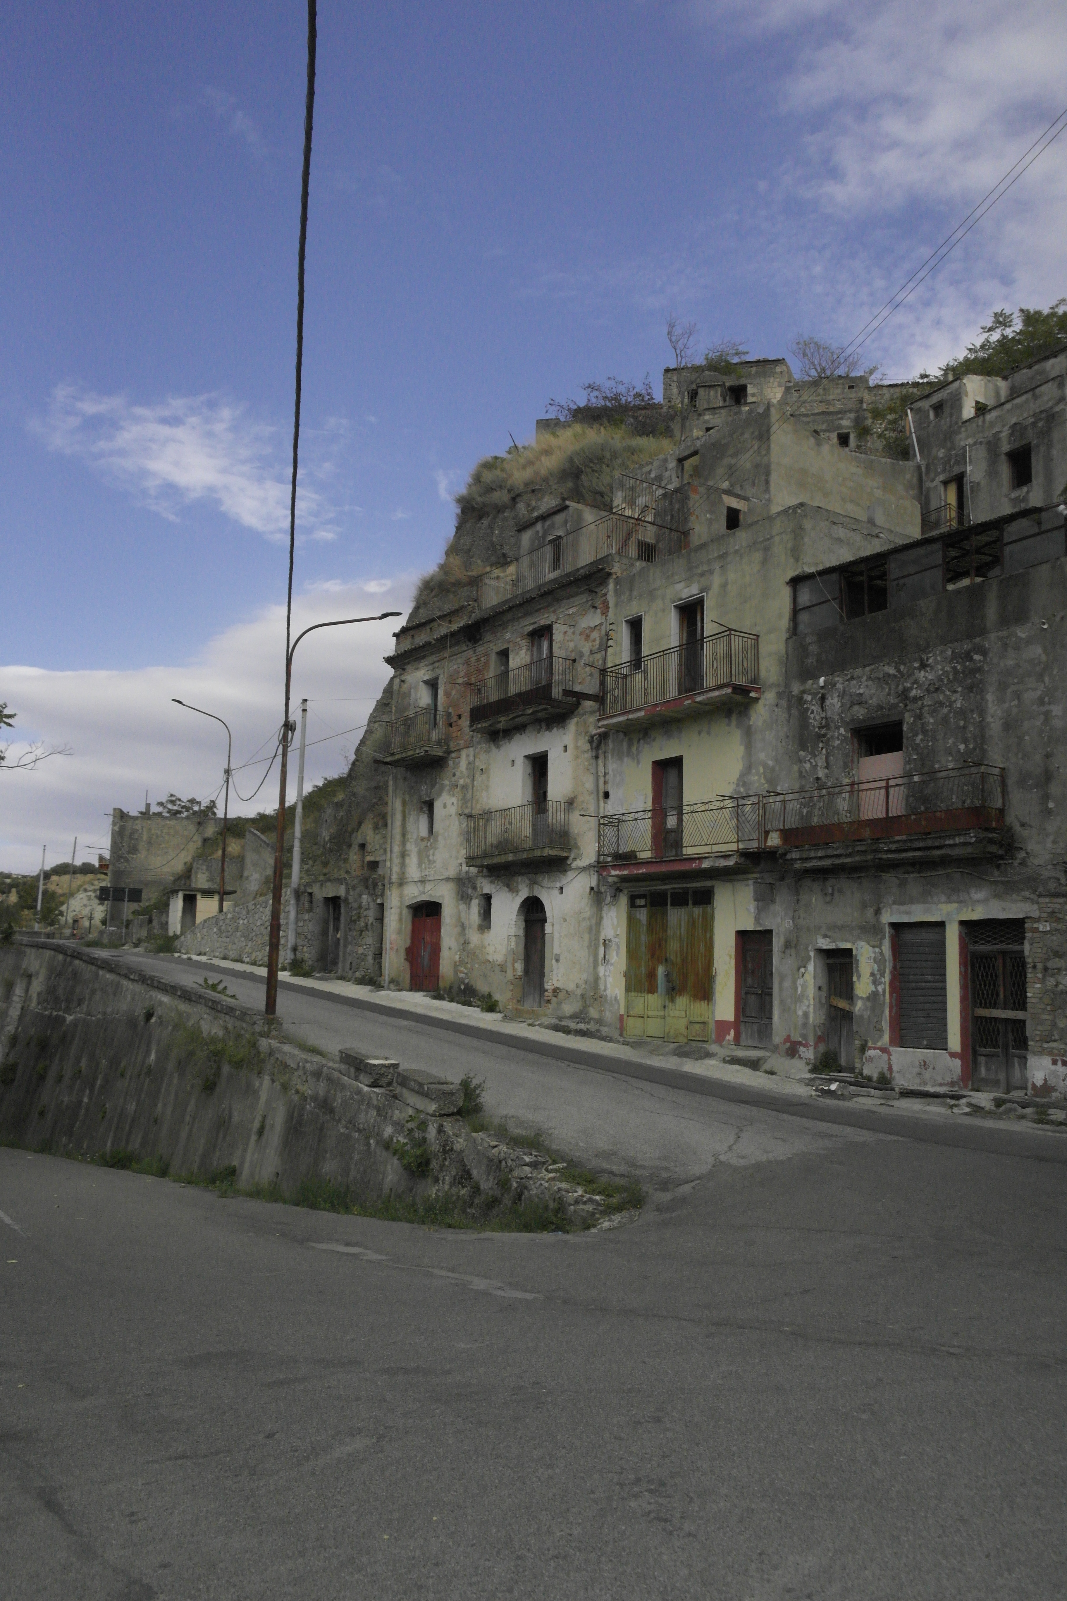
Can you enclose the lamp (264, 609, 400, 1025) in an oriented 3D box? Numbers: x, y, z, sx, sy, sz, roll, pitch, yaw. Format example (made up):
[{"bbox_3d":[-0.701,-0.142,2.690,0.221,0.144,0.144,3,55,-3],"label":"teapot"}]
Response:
[{"bbox_3d":[-3.712,0.081,22.516,2.261,7.771,0.280,5,-9,-28],"label":"lamp"}]

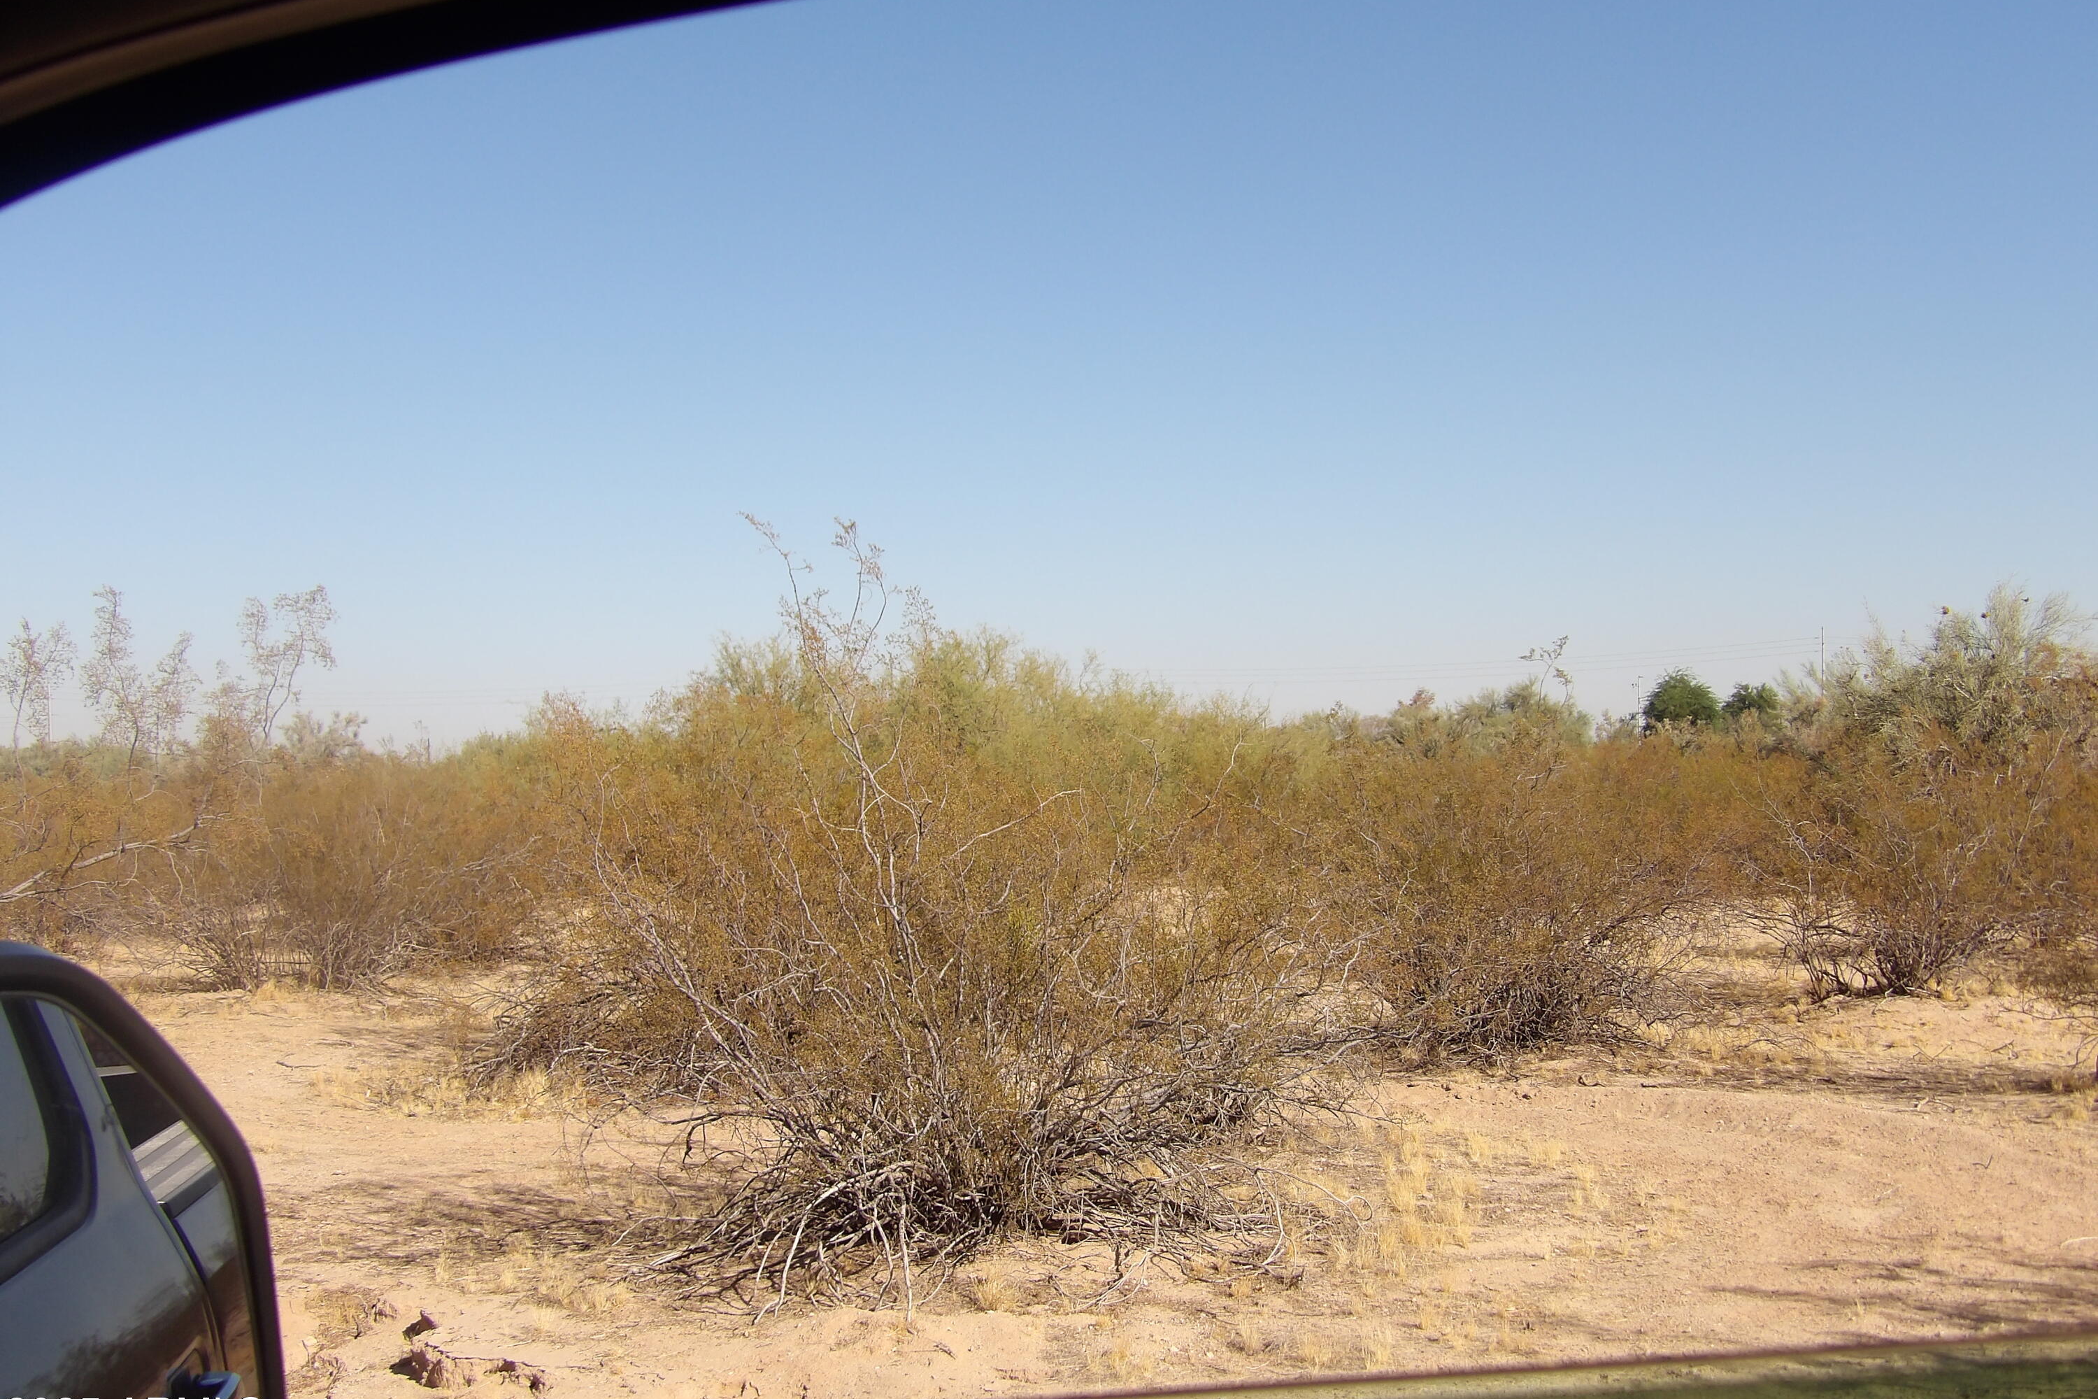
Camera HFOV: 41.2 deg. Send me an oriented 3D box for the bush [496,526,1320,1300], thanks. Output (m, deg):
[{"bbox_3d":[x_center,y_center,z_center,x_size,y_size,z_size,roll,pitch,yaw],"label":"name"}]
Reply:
[{"bbox_3d":[-0.480,0.630,9.500,2.750,2.420,2.400,0,-1,0],"label":"bush"}]

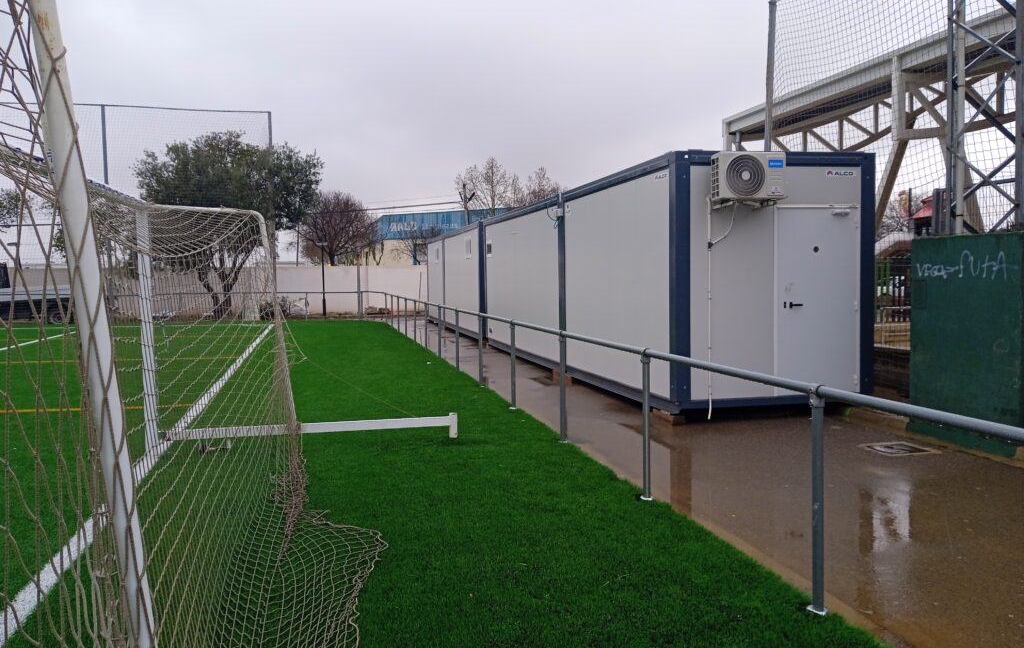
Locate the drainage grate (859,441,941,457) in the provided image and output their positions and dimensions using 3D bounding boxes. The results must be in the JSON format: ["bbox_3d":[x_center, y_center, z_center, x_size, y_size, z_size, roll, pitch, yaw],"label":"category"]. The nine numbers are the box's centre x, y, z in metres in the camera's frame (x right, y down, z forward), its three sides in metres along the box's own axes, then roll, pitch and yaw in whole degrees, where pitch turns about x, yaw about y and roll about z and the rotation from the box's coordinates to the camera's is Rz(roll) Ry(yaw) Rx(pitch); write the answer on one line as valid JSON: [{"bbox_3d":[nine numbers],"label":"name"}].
[{"bbox_3d":[3.595,1.179,7.710,0.480,0.040,0.480,-2,3,-13],"label":"drainage grate"}]

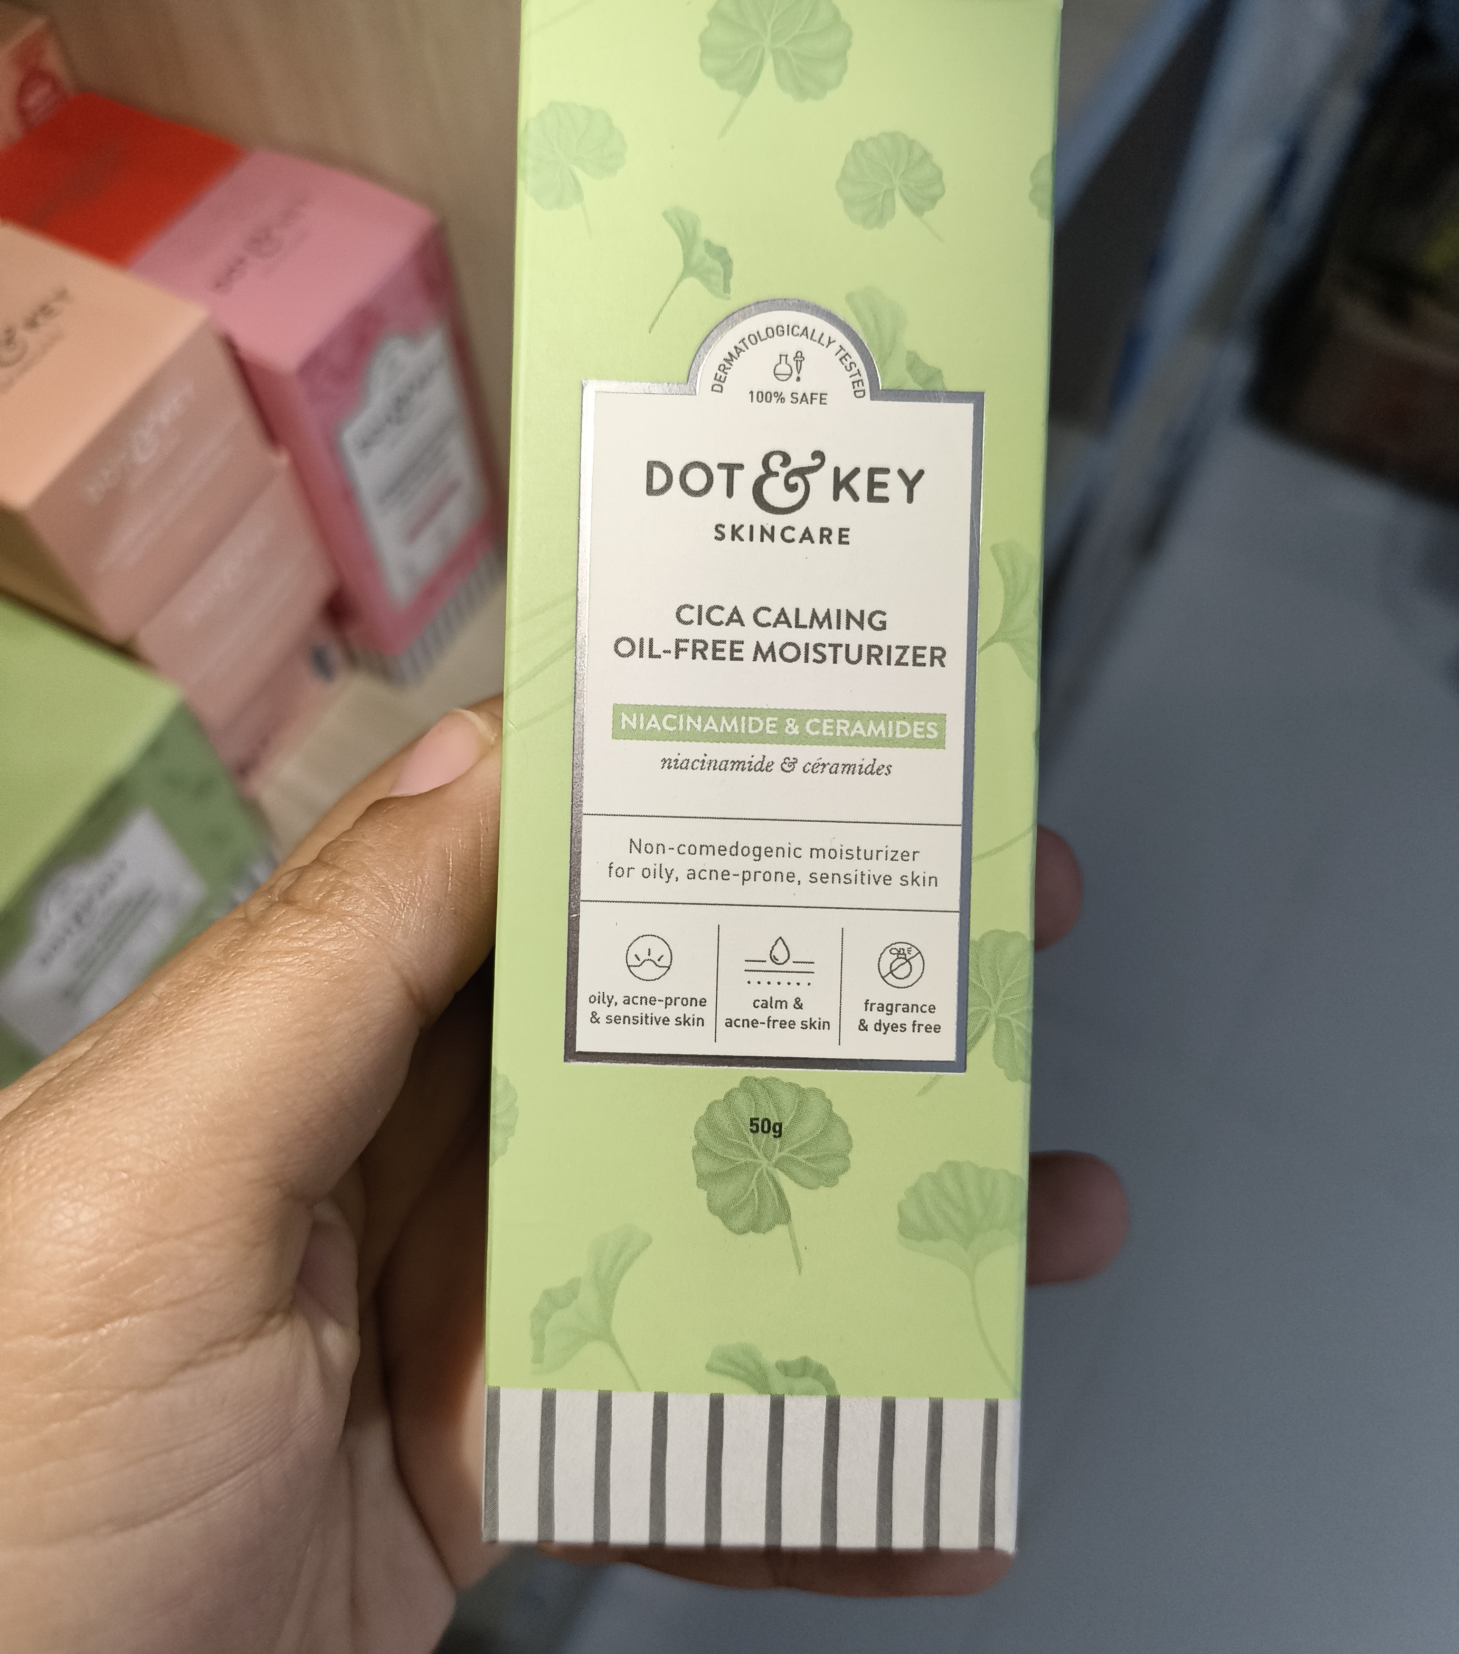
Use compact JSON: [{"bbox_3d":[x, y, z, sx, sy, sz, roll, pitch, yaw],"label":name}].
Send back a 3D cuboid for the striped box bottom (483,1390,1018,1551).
[{"bbox_3d":[0.002,0.058,0.139,0.048,0.036,0.014,2,91,0],"label":"striped box bottom"}]

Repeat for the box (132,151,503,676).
[{"bbox_3d":[-0.089,-0.087,0.308,0.043,0.108,0.045,26,66,11],"label":"box"}]

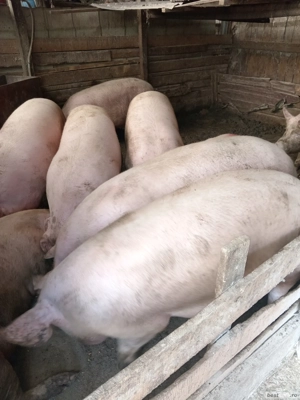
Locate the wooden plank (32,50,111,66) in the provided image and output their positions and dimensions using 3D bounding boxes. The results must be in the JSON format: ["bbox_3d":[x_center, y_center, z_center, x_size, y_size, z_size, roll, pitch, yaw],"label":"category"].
[{"bbox_3d":[-0.942,-1.780,3.601,1.047,0.127,0.030,-21,37,-32],"label":"wooden plank"}]

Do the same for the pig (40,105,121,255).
[{"bbox_3d":[-0.431,-0.104,1.948,0.460,0.780,1.420,-2,31,-4],"label":"pig"}]

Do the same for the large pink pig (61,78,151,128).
[{"bbox_3d":[-0.508,-0.952,3.367,0.440,0.780,1.500,24,38,34],"label":"large pink pig"}]

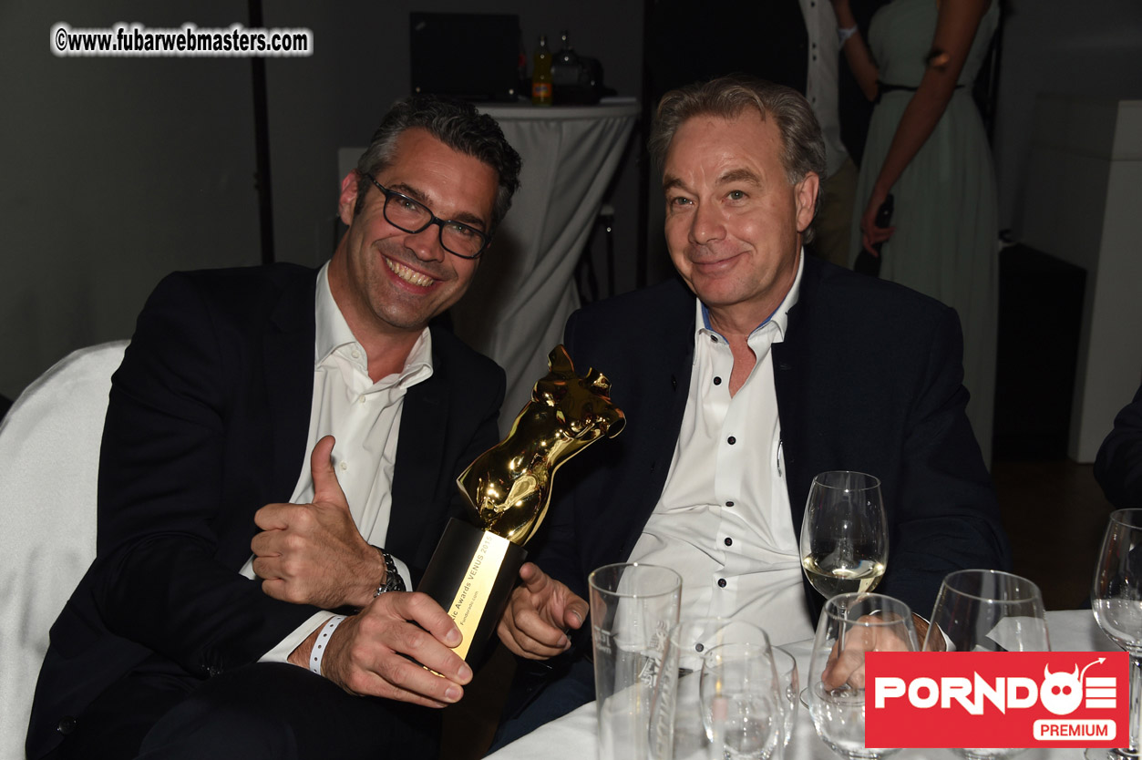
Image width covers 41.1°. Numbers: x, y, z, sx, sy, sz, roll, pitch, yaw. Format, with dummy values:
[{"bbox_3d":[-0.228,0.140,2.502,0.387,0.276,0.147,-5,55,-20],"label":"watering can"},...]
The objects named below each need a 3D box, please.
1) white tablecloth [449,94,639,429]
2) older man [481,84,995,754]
[{"bbox_3d":[-0.156,-0.264,4.424,0.730,1.100,0.730,0,16,0],"label":"white tablecloth"},{"bbox_3d":[0.200,0.360,1.760,0.570,1.370,0.730,6,17,17],"label":"older man"}]

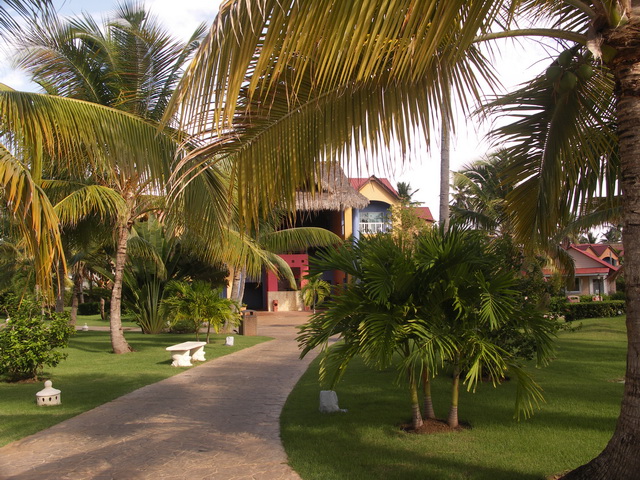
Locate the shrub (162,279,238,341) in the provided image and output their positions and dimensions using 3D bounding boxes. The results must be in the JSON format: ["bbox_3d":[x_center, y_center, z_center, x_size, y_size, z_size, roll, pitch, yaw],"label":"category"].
[{"bbox_3d":[-3.526,2.109,20.904,2.300,1.900,2.100,0,-4,0],"label":"shrub"}]

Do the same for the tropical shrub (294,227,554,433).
[{"bbox_3d":[1.212,1.019,8.149,2.850,2.300,2.600,0,-4,0],"label":"tropical shrub"}]

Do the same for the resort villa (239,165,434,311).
[{"bbox_3d":[1.030,-0.019,53.631,14.500,10.700,11.000,0,-4,0],"label":"resort villa"}]

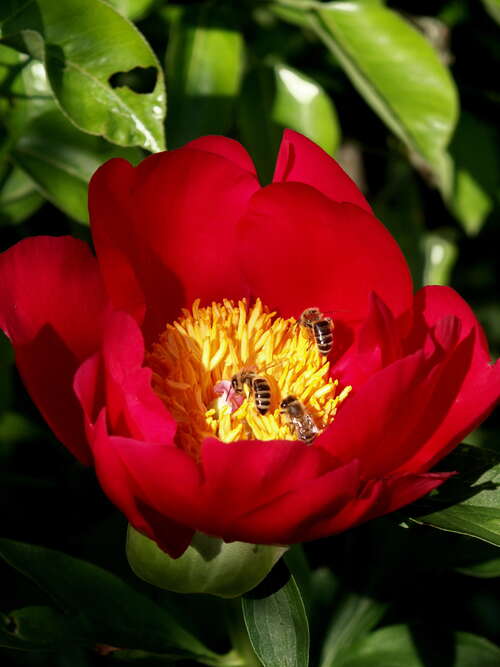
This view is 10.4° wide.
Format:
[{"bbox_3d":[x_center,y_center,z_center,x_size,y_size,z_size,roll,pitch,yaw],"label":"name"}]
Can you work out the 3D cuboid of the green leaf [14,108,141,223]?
[{"bbox_3d":[-0.045,-0.045,0.735,0.040,0.010,0.034,11,56,0],"label":"green leaf"}]

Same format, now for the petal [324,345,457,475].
[{"bbox_3d":[0.033,0.018,0.645,0.015,0.037,0.028,25,28,-50],"label":"petal"}]

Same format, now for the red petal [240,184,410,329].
[{"bbox_3d":[0.018,-0.018,0.675,0.045,0.040,0.016,7,6,12],"label":"red petal"}]

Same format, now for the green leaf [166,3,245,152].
[{"bbox_3d":[-0.013,-0.073,0.790,0.022,0.044,0.010,0,-6,-3],"label":"green leaf"}]

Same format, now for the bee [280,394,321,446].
[{"bbox_3d":[0.012,0.021,0.650,0.006,0.005,0.013,-25,72,0],"label":"bee"}]

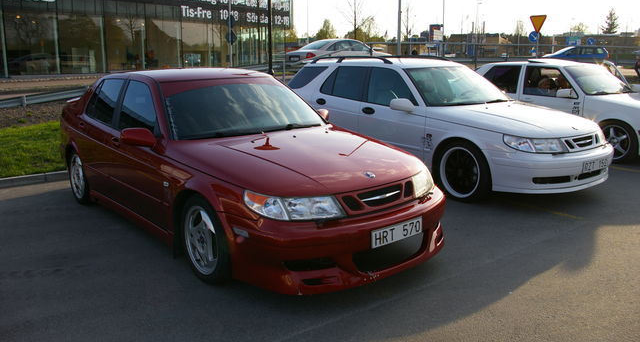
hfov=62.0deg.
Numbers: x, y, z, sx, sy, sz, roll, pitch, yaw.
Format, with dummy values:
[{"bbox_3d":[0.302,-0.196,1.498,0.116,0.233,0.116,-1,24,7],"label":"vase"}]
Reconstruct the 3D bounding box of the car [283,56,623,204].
[{"bbox_3d":[1.455,-0.781,7.287,1.830,1.480,4.820,-10,16,-35],"label":"car"}]

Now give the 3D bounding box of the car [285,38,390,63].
[{"bbox_3d":[0.926,-4.265,20.197,4.750,1.450,1.820,-11,16,-39],"label":"car"}]

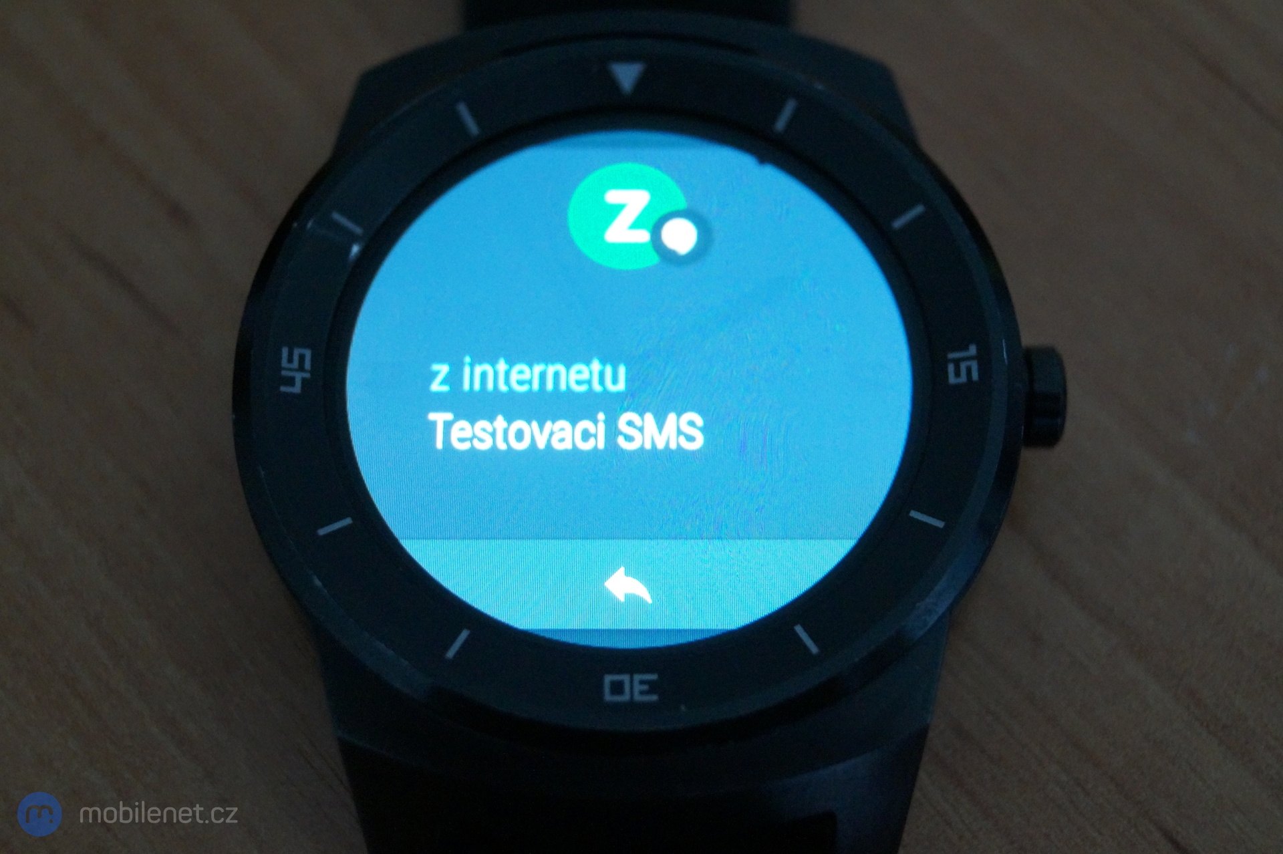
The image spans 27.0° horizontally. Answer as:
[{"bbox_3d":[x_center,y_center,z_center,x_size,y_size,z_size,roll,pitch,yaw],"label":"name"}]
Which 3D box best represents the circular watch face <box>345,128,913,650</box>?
[{"bbox_3d":[-0.001,-0.003,0.156,0.033,0.003,0.033,-1,67,0],"label":"circular watch face"}]

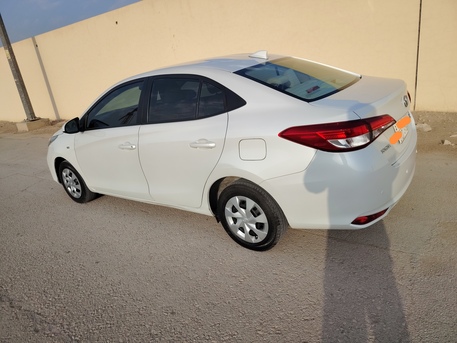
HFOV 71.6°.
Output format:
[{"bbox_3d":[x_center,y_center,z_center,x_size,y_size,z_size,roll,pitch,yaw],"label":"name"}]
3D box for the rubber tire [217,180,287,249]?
[{"bbox_3d":[0.182,0.353,2.527,0.590,0.590,0.190,6,24,35],"label":"rubber tire"}]

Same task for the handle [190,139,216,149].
[{"bbox_3d":[-0.185,-0.201,2.381,0.225,0.055,0.050,6,24,35],"label":"handle"}]

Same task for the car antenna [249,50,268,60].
[{"bbox_3d":[0.263,-1.018,2.800,0.170,0.065,0.065,6,24,35],"label":"car antenna"}]

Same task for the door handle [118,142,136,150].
[{"bbox_3d":[-0.932,-0.234,2.928,0.225,0.055,0.050,6,24,35],"label":"door handle"}]

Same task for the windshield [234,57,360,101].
[{"bbox_3d":[0.618,-0.798,2.636,0.690,0.080,1.220,30,36,22],"label":"windshield"}]

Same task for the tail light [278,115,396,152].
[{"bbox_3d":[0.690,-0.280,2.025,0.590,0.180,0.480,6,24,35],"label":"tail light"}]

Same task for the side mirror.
[{"bbox_3d":[-1.573,-0.466,3.194,0.120,0.150,0.185,4,23,30],"label":"side mirror"}]

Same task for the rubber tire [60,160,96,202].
[{"bbox_3d":[-1.897,0.125,3.987,0.590,0.590,0.190,6,24,35],"label":"rubber tire"}]

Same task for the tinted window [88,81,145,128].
[{"bbox_3d":[-1.121,-0.638,3.086,0.920,0.450,0.080,6,5,35],"label":"tinted window"}]

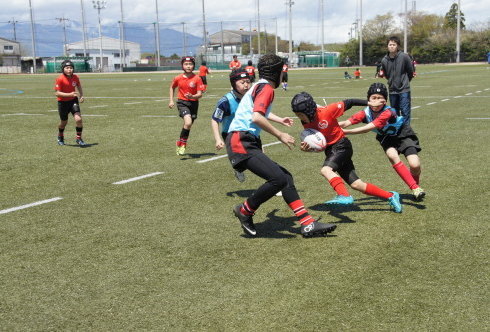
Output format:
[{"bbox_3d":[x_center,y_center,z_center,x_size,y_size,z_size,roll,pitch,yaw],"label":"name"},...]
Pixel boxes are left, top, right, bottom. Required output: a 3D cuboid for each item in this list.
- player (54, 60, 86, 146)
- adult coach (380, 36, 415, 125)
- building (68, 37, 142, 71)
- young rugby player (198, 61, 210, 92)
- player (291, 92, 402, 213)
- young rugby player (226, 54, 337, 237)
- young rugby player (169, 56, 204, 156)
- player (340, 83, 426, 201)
[{"bbox_3d":[-2.987,-1.073,13.818,0.500,1.430,0.450,-4,8,-20],"label":"player"},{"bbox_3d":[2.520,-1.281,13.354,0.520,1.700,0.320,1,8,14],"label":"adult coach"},{"bbox_3d":[-31.607,-24.907,180.196,16.000,7.800,20.000,-2,7,-5],"label":"building"},{"bbox_3d":[-1.815,-3.931,35.685,0.520,1.410,0.450,2,8,26],"label":"young rugby player"},{"bbox_3d":[0.898,-0.085,6.970,0.900,1.030,0.600,-6,9,-32],"label":"player"},{"bbox_3d":[0.286,-0.160,6.303,0.850,1.400,0.550,-3,8,-13],"label":"young rugby player"},{"bbox_3d":[-0.831,-0.859,11.583,0.480,1.420,0.480,-2,7,-7],"label":"young rugby player"},{"bbox_3d":[1.295,-0.211,7.560,0.620,1.130,0.850,6,10,45],"label":"player"}]

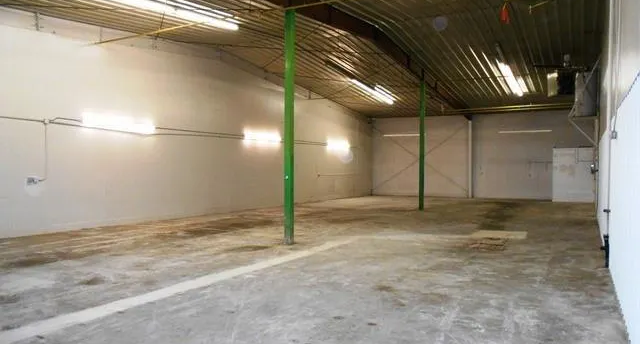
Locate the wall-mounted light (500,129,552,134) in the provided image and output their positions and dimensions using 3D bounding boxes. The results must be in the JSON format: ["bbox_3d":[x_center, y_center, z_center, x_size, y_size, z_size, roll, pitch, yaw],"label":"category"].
[{"bbox_3d":[9.974,-1.954,23.409,2.443,0.100,0.100,0,0,29],"label":"wall-mounted light"}]

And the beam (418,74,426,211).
[{"bbox_3d":[3.680,-0.883,17.273,0.175,4.552,0.175,0,0,29],"label":"beam"}]

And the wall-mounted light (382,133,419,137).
[{"bbox_3d":[4.653,-1.999,26.327,2.443,0.100,0.100,0,0,29],"label":"wall-mounted light"}]

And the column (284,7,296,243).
[{"bbox_3d":[-0.592,-0.889,9.482,0.180,4.624,0.180,0,0,29],"label":"column"}]

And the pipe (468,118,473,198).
[{"bbox_3d":[7.709,-0.640,24.622,0.160,4.008,0.160,0,0,29],"label":"pipe"}]

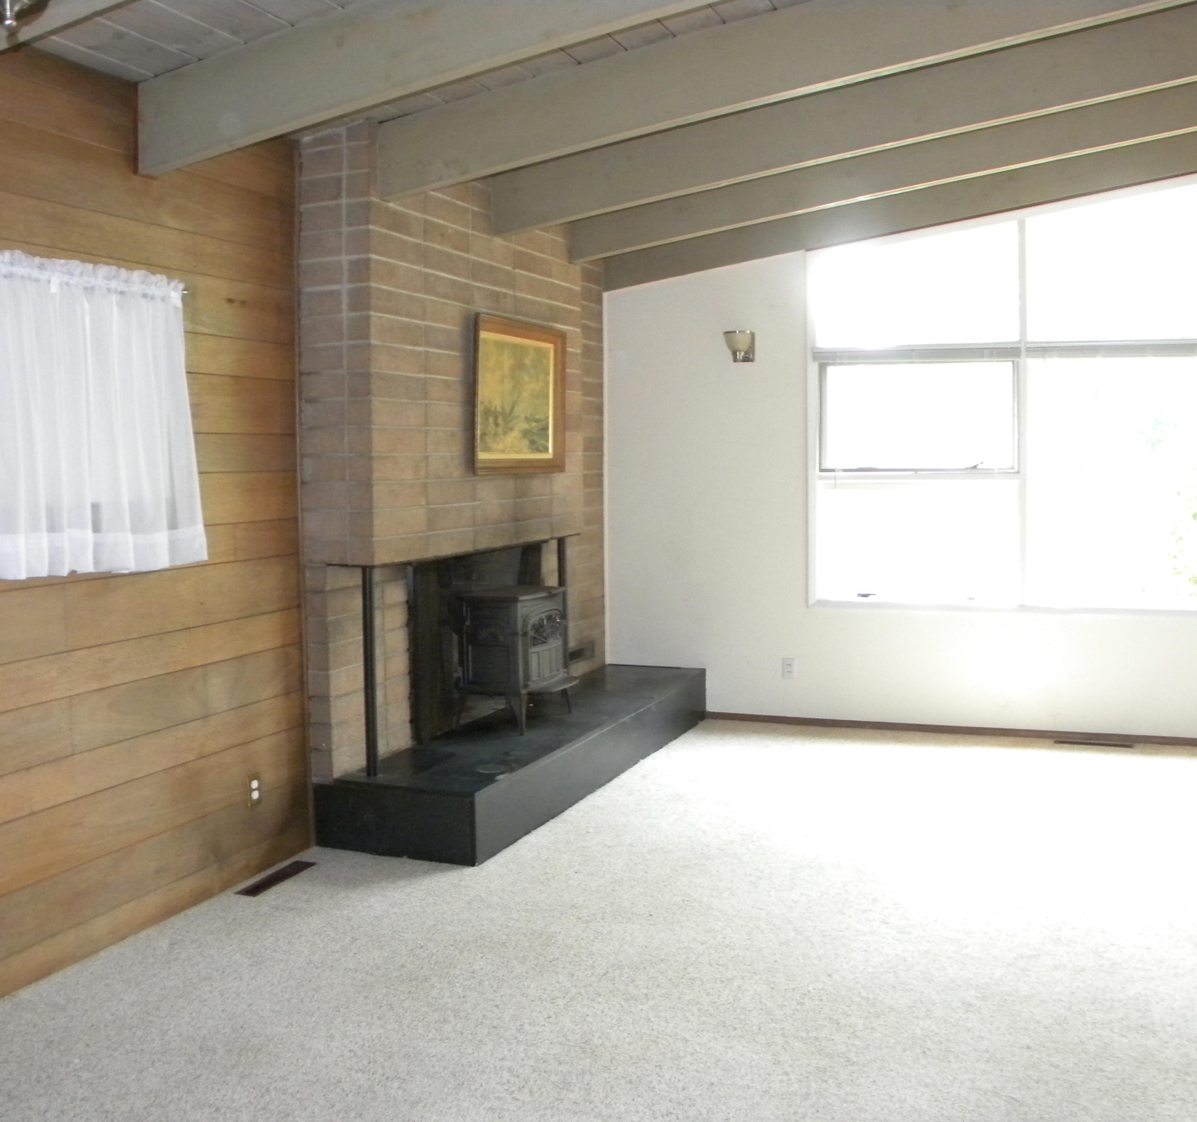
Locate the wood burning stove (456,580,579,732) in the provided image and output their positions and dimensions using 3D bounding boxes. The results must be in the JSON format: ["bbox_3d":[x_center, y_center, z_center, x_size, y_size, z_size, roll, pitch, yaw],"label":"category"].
[{"bbox_3d":[-0.370,0.451,5.693,0.518,0.618,0.495,1,5,23],"label":"wood burning stove"}]

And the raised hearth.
[{"bbox_3d":[-0.251,0.883,5.885,0.716,0.283,2.700,1,5,23],"label":"raised hearth"}]

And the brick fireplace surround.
[{"bbox_3d":[-0.453,-0.494,5.845,0.324,2.490,2.700,1,5,23],"label":"brick fireplace surround"}]

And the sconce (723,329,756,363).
[{"bbox_3d":[0.761,-1.182,6.639,0.153,0.168,0.171,1,5,23],"label":"sconce"}]

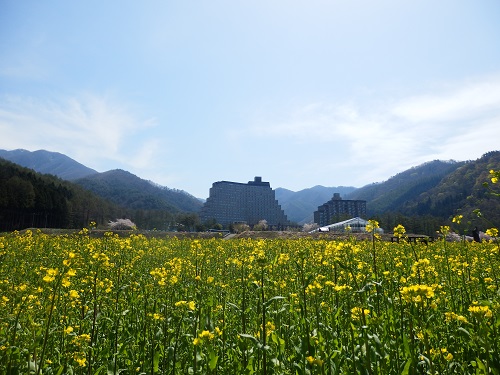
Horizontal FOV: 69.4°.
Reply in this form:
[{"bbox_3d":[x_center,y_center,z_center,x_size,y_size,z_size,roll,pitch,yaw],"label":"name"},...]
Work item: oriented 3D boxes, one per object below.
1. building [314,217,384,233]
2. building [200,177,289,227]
[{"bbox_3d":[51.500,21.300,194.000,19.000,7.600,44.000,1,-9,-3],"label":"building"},{"bbox_3d":[-4.500,20.200,430.000,108.000,61.000,24.000,5,-10,-28],"label":"building"}]

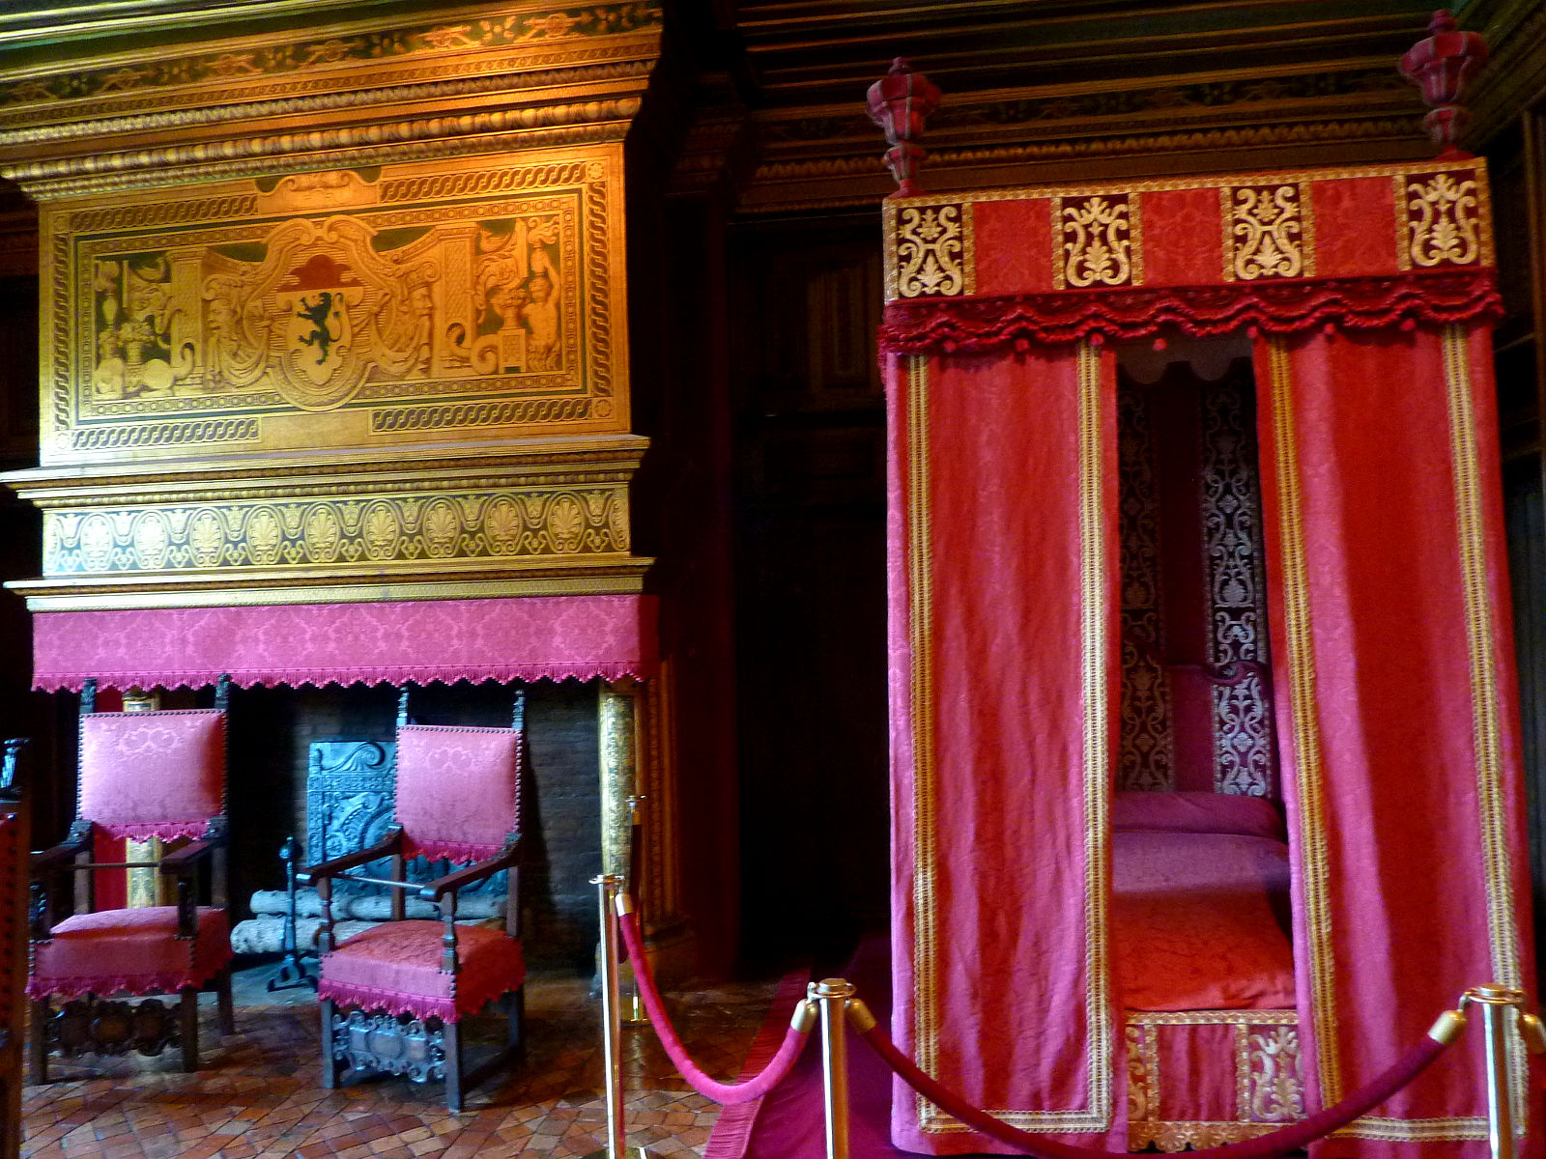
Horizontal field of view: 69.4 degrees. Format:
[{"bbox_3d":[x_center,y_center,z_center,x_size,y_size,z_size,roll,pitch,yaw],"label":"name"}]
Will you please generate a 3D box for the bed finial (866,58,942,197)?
[{"bbox_3d":[0.418,-1.436,3.563,0.235,0.470,0.235,-2,-2,6],"label":"bed finial"}]

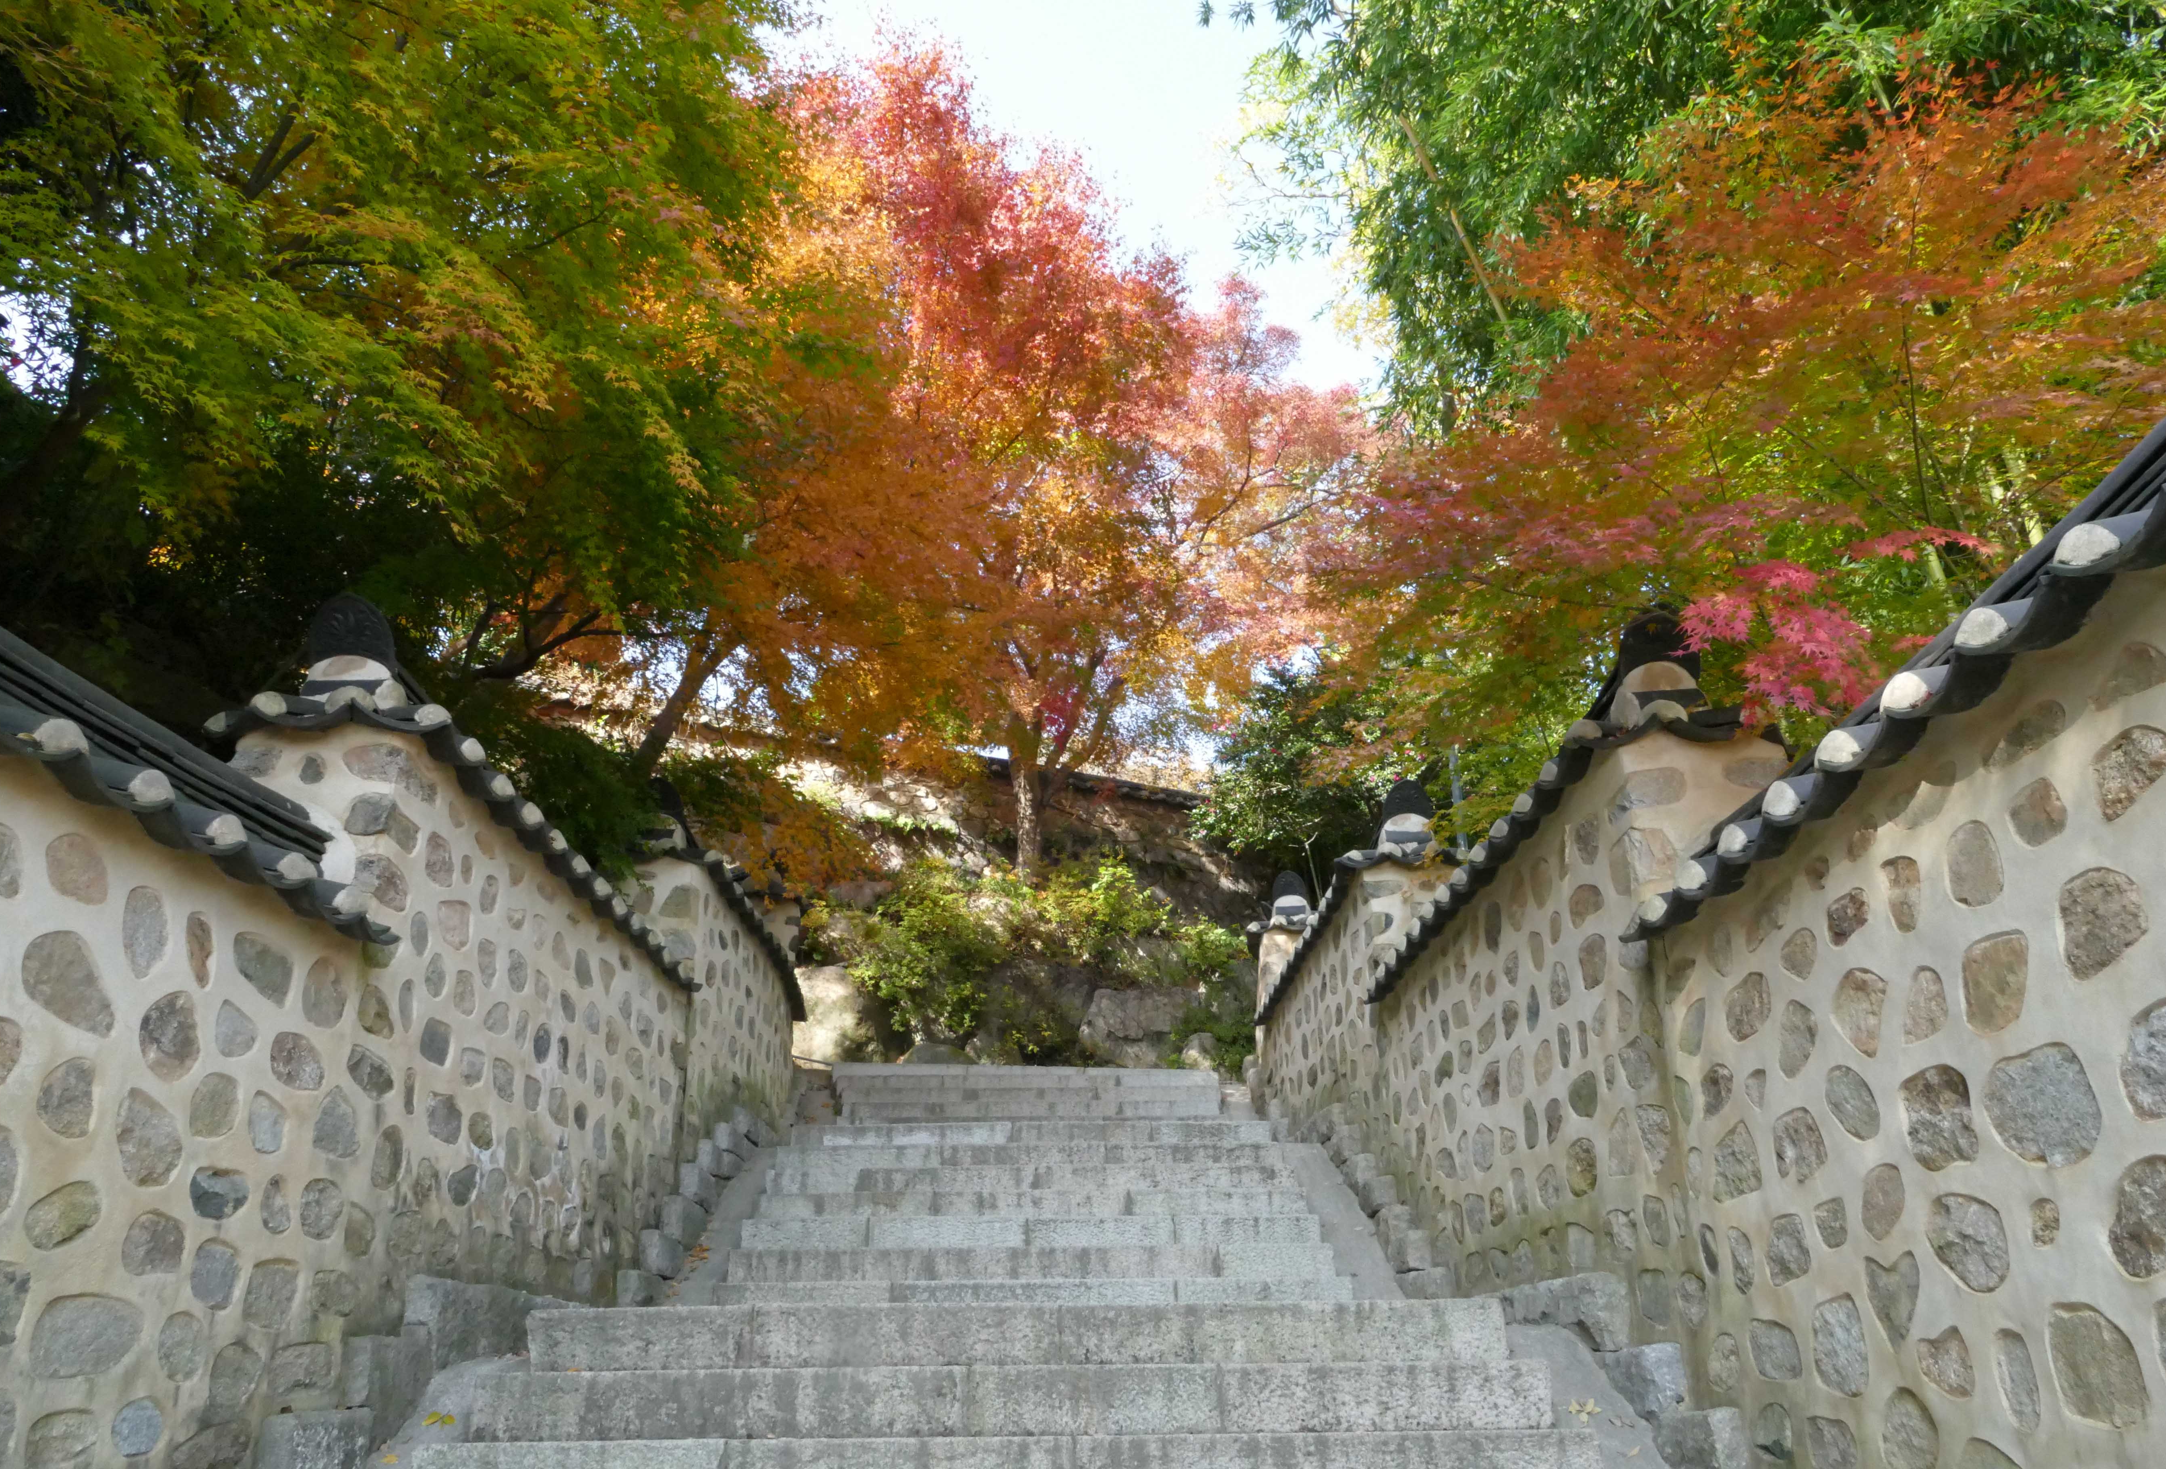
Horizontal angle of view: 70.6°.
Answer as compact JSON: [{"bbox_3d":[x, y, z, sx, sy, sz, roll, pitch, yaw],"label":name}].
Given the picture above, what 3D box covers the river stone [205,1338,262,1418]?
[{"bbox_3d":[-1.881,1.393,3.313,0.111,0.155,0.261,0,-23,-1],"label":"river stone"}]

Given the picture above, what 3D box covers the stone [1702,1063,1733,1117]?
[{"bbox_3d":[1.610,0.894,3.838,0.076,0.115,0.216,0,-23,0],"label":"stone"}]

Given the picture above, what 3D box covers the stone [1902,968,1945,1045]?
[{"bbox_3d":[1.567,0.496,2.802,0.090,0.121,0.161,-1,-21,0],"label":"stone"}]

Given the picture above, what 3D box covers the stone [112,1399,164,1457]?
[{"bbox_3d":[-1.860,1.346,2.966,0.079,0.105,0.197,0,-23,-1],"label":"stone"}]

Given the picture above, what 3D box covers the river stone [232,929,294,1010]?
[{"bbox_3d":[-1.998,0.560,3.678,0.096,0.150,0.263,-1,-23,3],"label":"river stone"}]

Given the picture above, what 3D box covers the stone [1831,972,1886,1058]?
[{"bbox_3d":[1.561,0.546,2.989,0.119,0.172,0.196,-1,-22,0],"label":"stone"}]

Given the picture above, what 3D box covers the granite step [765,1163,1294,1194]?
[{"bbox_3d":[-0.236,2.323,7.832,2.650,0.155,0.360,0,-23,-1],"label":"granite step"}]

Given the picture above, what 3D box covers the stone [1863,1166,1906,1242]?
[{"bbox_3d":[1.550,0.884,2.901,0.091,0.138,0.142,-1,-22,0],"label":"stone"}]

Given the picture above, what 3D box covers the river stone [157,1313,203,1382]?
[{"bbox_3d":[-1.868,1.244,3.108,0.089,0.133,0.196,0,-23,-1],"label":"river stone"}]

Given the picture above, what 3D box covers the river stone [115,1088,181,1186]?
[{"bbox_3d":[-1.881,0.789,3.004,0.116,0.183,0.244,0,-23,-1],"label":"river stone"}]

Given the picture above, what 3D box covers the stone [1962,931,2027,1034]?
[{"bbox_3d":[1.574,0.415,2.574,0.104,0.161,0.222,-1,-21,0],"label":"stone"}]

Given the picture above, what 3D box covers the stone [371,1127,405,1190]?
[{"bbox_3d":[-1.891,1.127,4.070,0.108,0.160,0.172,-1,-22,0],"label":"stone"}]

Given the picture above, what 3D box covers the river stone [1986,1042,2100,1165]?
[{"bbox_3d":[1.629,0.604,2.512,0.137,0.197,0.316,0,-23,-1],"label":"river stone"}]

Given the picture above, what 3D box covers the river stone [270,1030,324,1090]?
[{"bbox_3d":[-1.886,0.764,3.592,0.107,0.140,0.270,0,-23,-1],"label":"river stone"}]

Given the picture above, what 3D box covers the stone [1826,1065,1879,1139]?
[{"bbox_3d":[1.576,0.738,3.063,0.101,0.156,0.188,-1,-21,0],"label":"stone"}]

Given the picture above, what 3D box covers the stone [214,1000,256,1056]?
[{"bbox_3d":[-1.897,0.657,3.373,0.090,0.118,0.167,-1,-21,0],"label":"stone"}]

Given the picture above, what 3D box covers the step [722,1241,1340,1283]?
[{"bbox_3d":[-0.223,2.340,6.730,2.650,0.145,0.330,-1,-21,0],"label":"step"}]

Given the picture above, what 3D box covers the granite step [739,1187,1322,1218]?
[{"bbox_3d":[-0.252,2.466,7.909,2.823,0.155,0.370,0,-22,0],"label":"granite step"}]

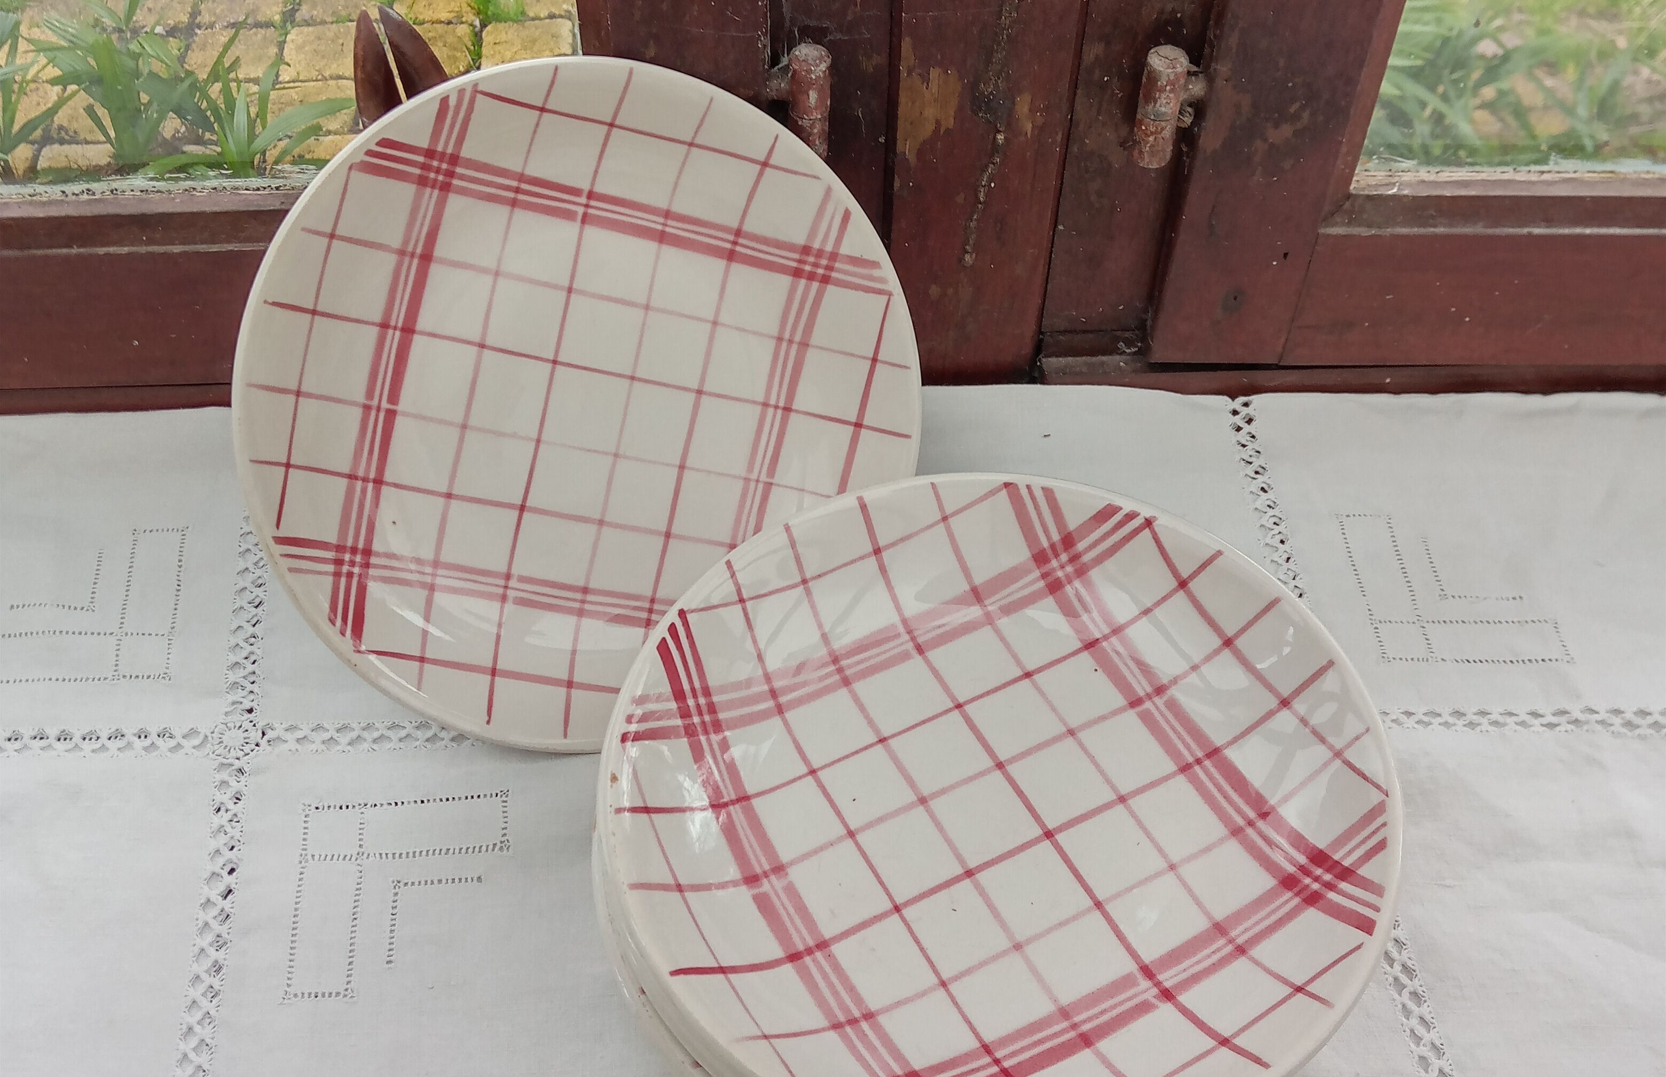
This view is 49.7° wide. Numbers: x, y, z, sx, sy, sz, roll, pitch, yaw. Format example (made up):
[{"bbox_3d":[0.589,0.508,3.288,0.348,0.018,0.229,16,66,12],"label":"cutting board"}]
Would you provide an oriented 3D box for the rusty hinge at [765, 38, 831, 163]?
[{"bbox_3d":[-0.011,-0.143,0.600,0.022,0.042,0.015,-1,51,-1],"label":"rusty hinge"}]

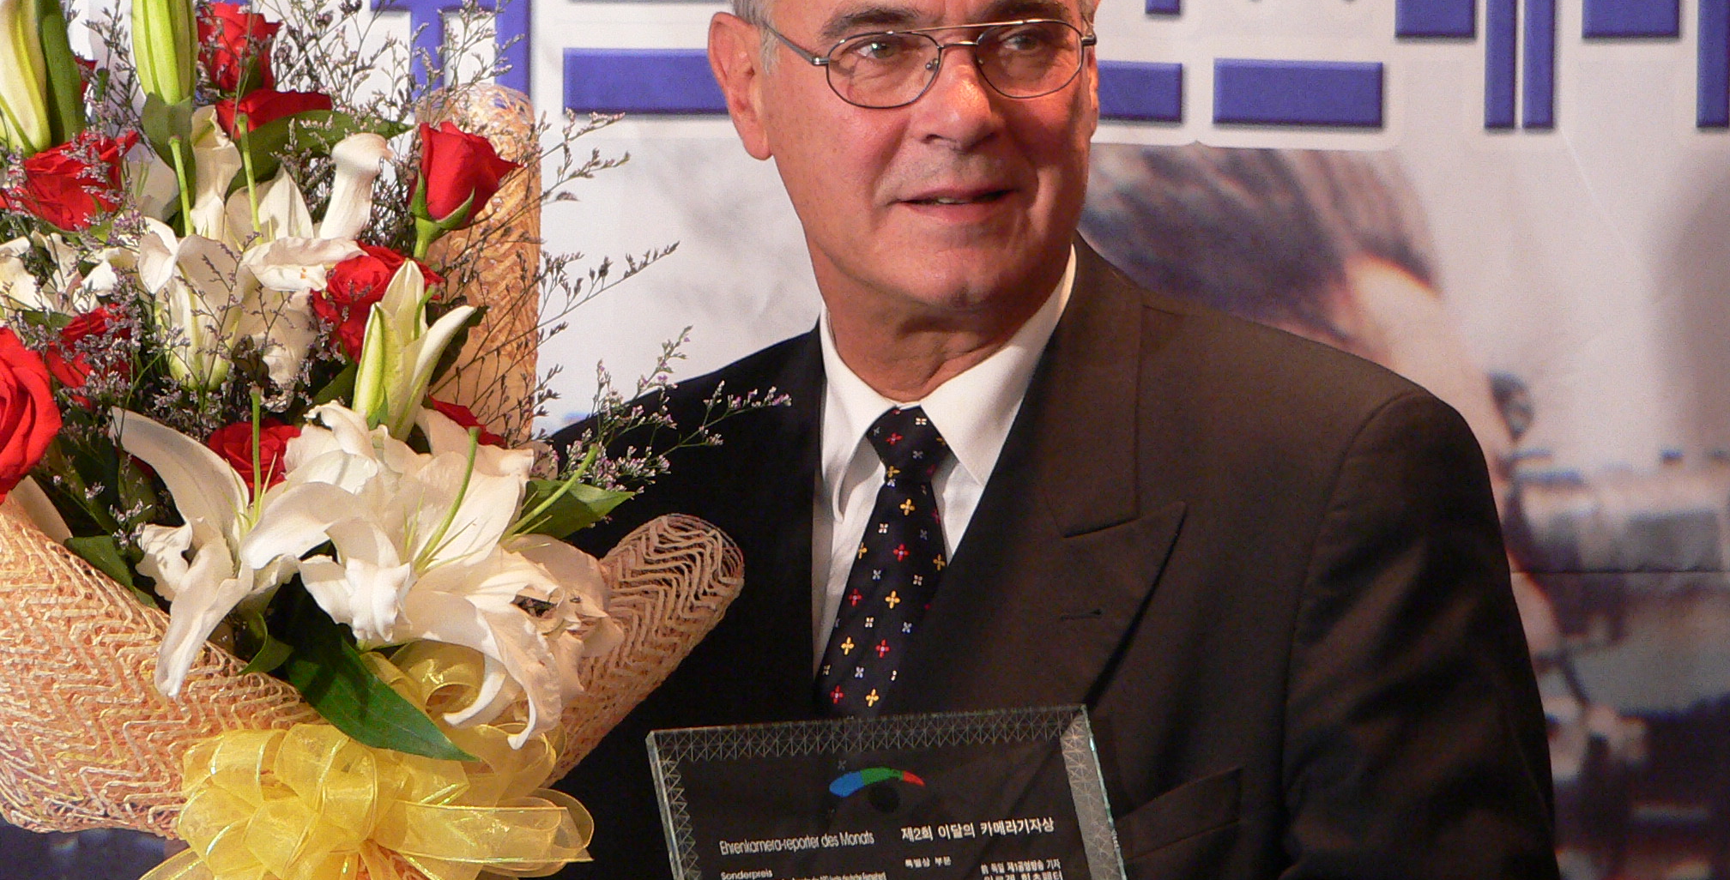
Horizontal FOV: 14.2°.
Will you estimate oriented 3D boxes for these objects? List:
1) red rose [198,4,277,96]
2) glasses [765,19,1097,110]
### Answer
[{"bbox_3d":[-0.278,-0.173,3.080,0.038,0.042,0.038,-3,3,0],"label":"red rose"},{"bbox_3d":[0.024,-0.183,3.208,0.138,0.042,0.140,-5,15,-16],"label":"glasses"}]

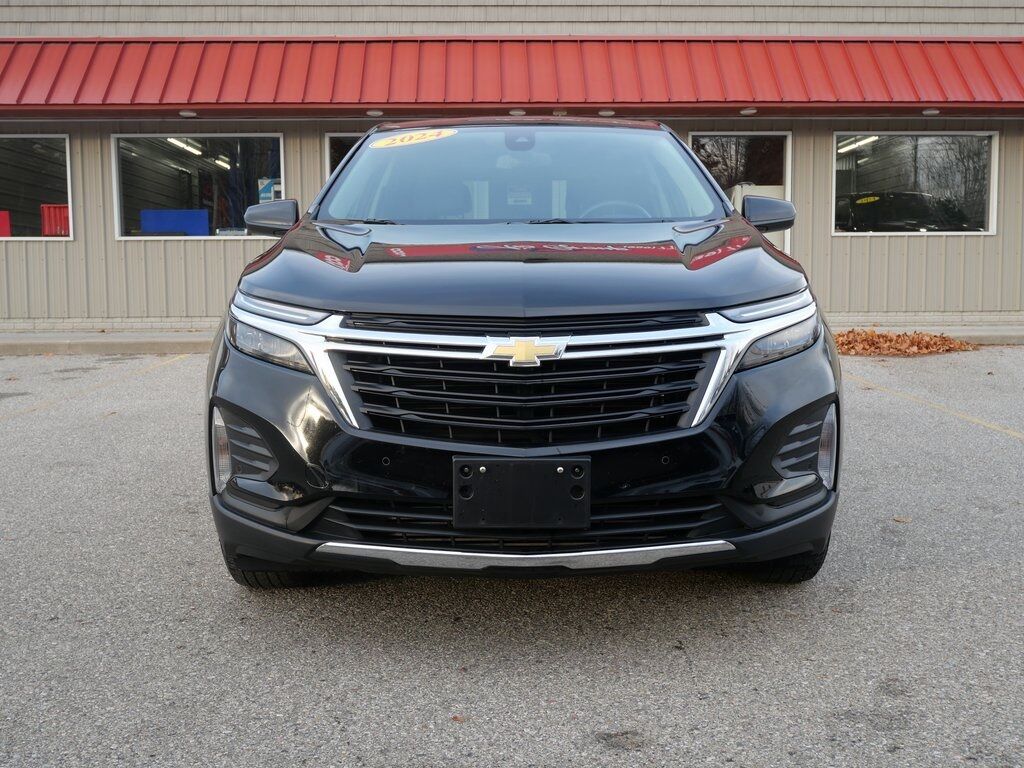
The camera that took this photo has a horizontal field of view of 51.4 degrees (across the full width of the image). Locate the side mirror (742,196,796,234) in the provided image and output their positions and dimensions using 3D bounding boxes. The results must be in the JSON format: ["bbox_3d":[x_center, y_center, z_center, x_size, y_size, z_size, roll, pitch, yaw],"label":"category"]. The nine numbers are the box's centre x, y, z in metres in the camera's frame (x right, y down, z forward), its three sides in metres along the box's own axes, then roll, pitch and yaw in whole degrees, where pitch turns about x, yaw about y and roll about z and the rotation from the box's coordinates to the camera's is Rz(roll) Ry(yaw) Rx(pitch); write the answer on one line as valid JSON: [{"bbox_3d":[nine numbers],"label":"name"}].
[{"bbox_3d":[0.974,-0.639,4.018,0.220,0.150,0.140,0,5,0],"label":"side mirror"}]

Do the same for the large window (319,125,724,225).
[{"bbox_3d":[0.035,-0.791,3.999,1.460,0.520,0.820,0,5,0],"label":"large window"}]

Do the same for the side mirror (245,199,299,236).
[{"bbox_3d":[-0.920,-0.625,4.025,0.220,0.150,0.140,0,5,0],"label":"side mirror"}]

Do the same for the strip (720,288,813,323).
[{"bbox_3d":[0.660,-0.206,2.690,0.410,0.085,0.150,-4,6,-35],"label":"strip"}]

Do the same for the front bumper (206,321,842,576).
[{"bbox_3d":[0.028,0.142,2.721,1.820,0.600,0.620,0,5,0],"label":"front bumper"}]

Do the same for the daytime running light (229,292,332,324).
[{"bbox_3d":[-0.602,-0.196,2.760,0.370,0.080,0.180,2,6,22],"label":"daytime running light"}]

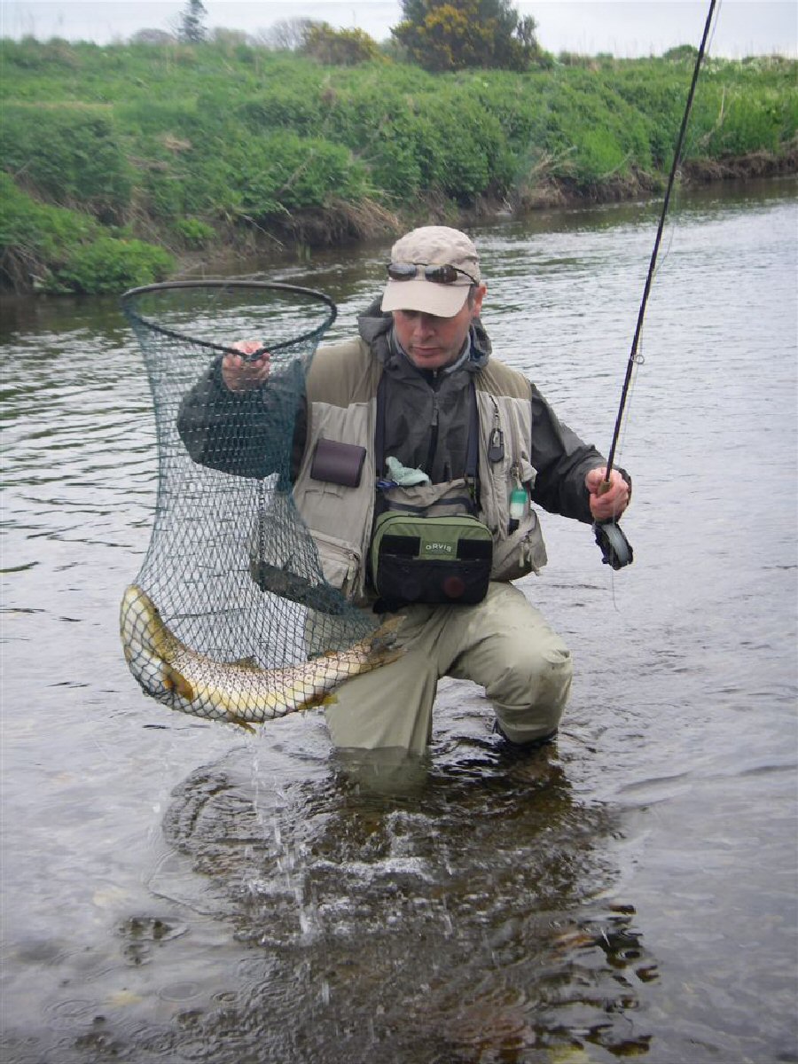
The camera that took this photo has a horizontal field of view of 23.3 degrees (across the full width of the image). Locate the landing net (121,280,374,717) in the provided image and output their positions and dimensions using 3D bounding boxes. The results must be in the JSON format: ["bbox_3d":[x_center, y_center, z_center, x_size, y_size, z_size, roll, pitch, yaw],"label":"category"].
[{"bbox_3d":[-0.250,-0.091,3.242,0.410,0.700,0.430,0,13,0],"label":"landing net"}]

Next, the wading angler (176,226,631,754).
[{"bbox_3d":[0.010,-0.016,3.608,0.820,1.080,0.780,-2,13,-8],"label":"wading angler"}]

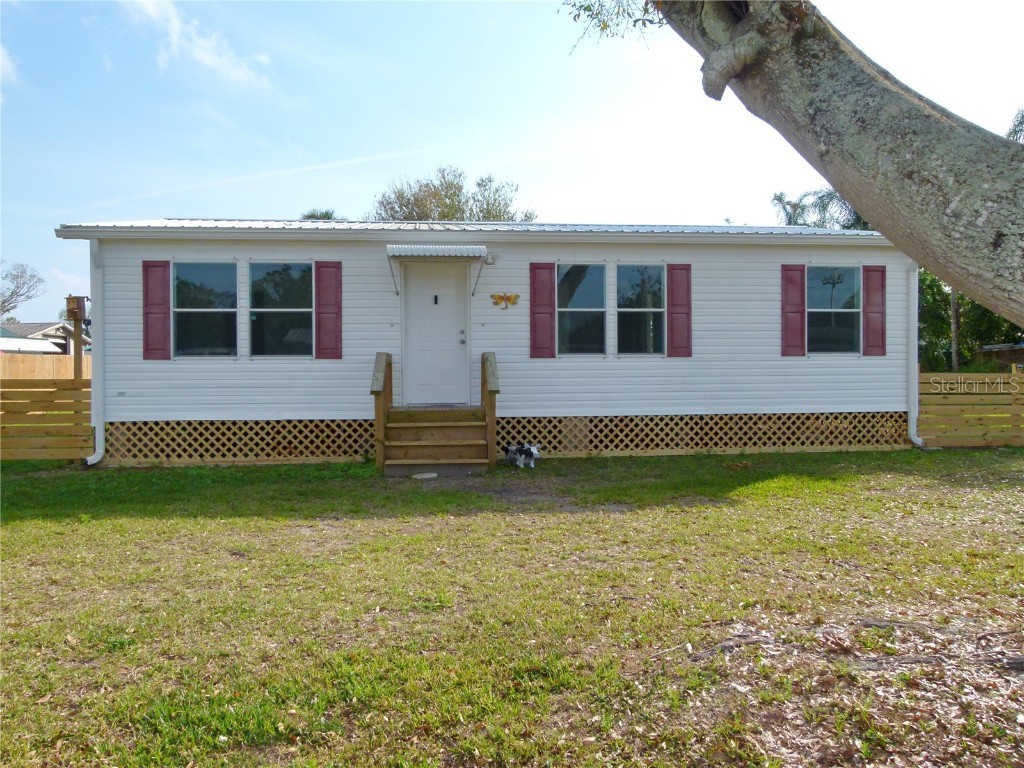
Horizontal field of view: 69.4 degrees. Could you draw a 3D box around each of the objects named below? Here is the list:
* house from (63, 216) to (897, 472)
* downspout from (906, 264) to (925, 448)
[{"bbox_3d":[-0.162,-1.093,14.711,12.954,4.266,8.250,0,1,-6],"label":"house"},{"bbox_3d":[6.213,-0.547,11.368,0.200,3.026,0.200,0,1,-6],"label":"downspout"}]

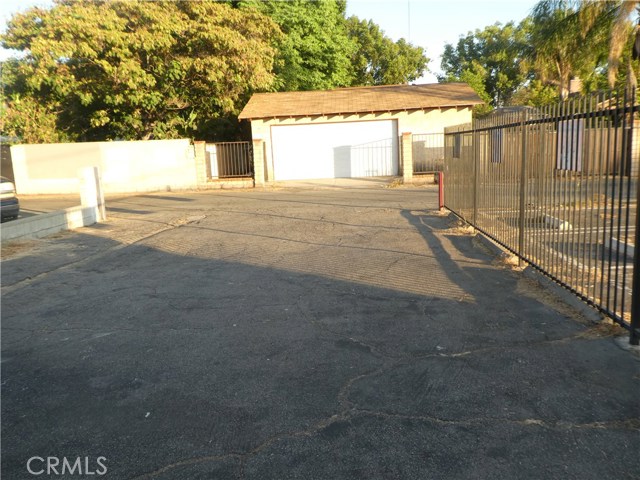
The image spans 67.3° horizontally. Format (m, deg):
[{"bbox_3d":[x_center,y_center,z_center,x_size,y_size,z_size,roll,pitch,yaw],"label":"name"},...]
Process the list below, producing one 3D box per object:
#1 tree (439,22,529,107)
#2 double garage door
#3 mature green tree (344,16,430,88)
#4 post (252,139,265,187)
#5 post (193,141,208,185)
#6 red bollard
[{"bbox_3d":[10.647,-9.032,30.995,6.200,9.369,6.200,-2,8,0],"label":"tree"},{"bbox_3d":[0.609,-3.469,18.650,4.880,2.130,0.100,-1,8,6],"label":"double garage door"},{"bbox_3d":[4.204,-9.093,30.987,6.000,9.970,6.000,-2,8,0],"label":"mature green tree"},{"bbox_3d":[-2.196,-2.754,17.251,0.300,1.710,0.300,-1,8,6],"label":"post"},{"bbox_3d":[-4.290,-2.703,17.301,0.300,1.690,0.300,-1,8,6],"label":"post"},{"bbox_3d":[2.760,-1.104,10.900,0.090,0.872,0.090,-2,8,4],"label":"red bollard"}]

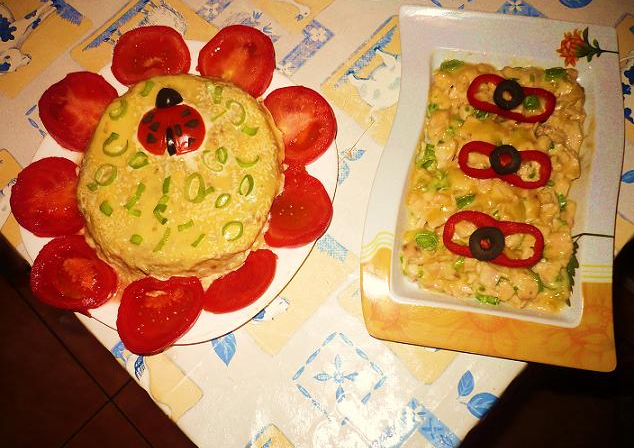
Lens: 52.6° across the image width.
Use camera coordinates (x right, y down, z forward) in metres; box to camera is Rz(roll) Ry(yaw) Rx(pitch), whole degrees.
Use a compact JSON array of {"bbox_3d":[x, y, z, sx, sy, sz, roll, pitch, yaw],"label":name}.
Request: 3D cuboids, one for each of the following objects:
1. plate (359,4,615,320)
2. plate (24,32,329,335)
[{"bbox_3d":[0.135,-0.035,0.491,0.183,0.030,0.272,6,73,6],"label":"plate"},{"bbox_3d":[-0.109,-0.030,0.512,0.250,0.026,0.250,-1,73,4],"label":"plate"}]

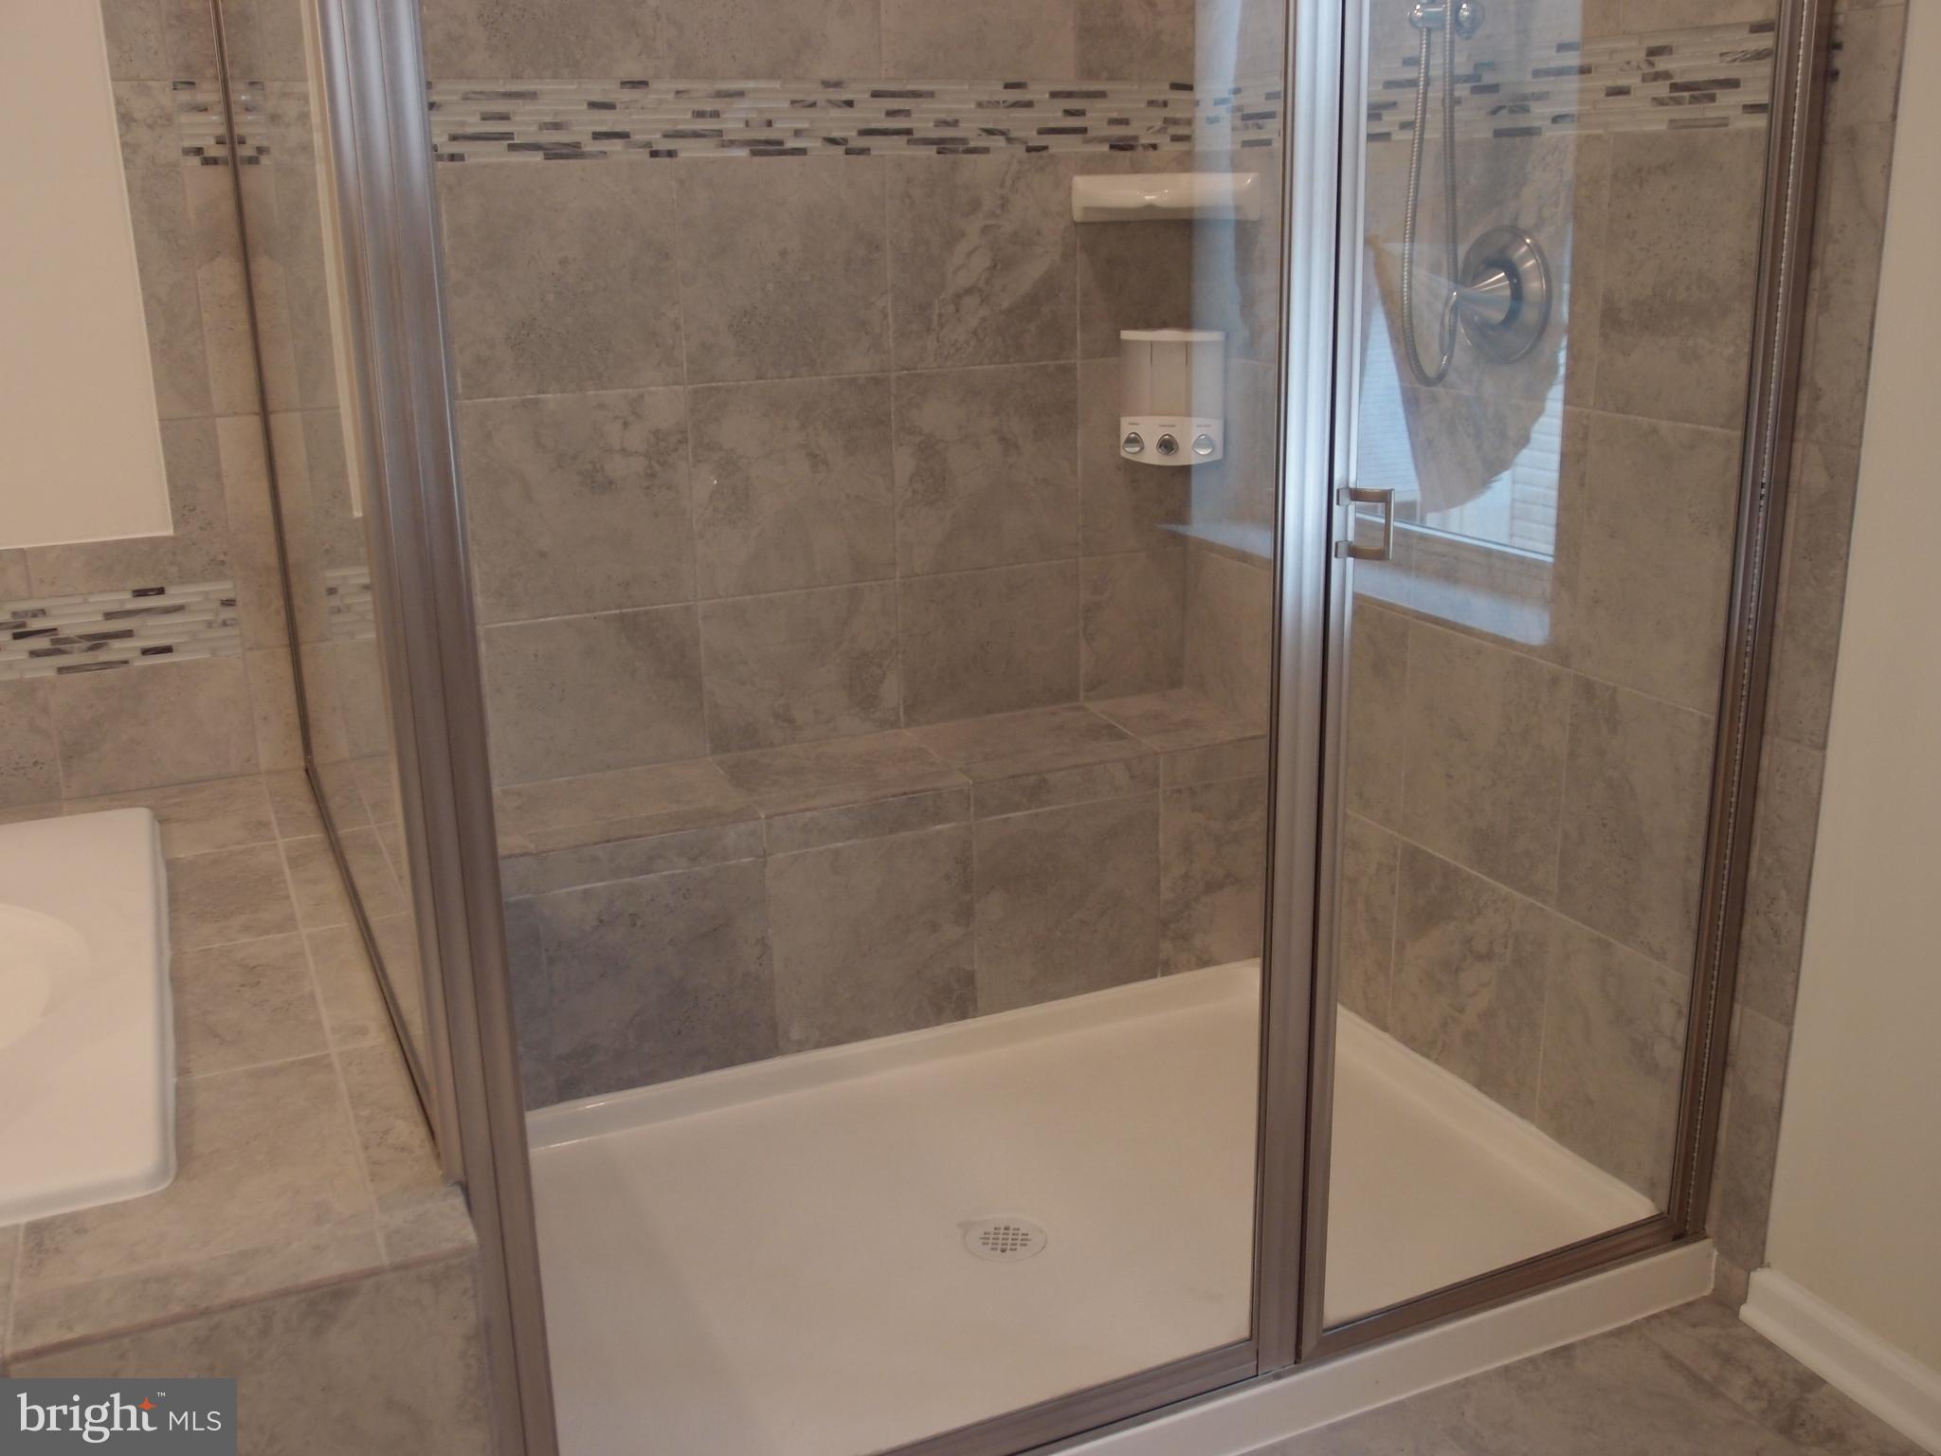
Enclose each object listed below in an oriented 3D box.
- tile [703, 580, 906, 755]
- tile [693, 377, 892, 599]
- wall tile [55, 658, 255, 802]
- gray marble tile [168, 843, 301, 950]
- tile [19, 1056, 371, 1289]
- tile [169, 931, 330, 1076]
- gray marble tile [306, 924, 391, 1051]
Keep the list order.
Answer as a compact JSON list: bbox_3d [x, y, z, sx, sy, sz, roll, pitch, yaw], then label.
[{"bbox_3d":[-0.259,-0.094,2.787,0.317,0.242,0.012,-8,18,-23],"label":"tile"},{"bbox_3d":[-0.262,-0.366,2.709,0.316,0.314,0.012,-8,18,-23],"label":"tile"},{"bbox_3d":[-1.097,-0.005,2.418,0.234,0.164,0.012,-8,18,-23],"label":"wall tile"},{"bbox_3d":[-0.844,0.193,2.030,0.139,0.012,0.322,-8,18,-23],"label":"gray marble tile"},{"bbox_3d":[-0.630,0.354,1.456,0.237,0.012,0.301,-8,18,-23],"label":"tile"},{"bbox_3d":[-0.713,0.272,1.748,0.138,0.012,0.311,-8,18,-23],"label":"tile"},{"bbox_3d":[-0.612,0.257,1.791,0.072,0.012,0.311,-8,18,-23],"label":"gray marble tile"}]

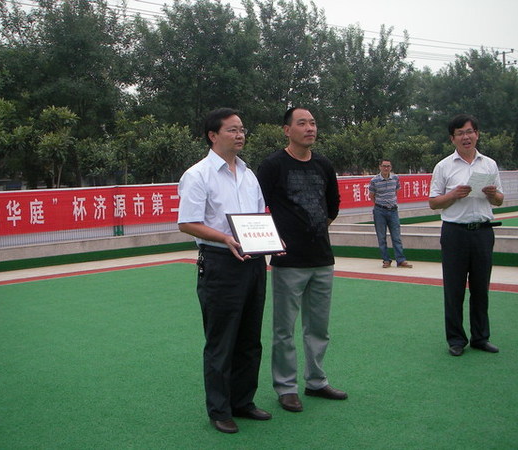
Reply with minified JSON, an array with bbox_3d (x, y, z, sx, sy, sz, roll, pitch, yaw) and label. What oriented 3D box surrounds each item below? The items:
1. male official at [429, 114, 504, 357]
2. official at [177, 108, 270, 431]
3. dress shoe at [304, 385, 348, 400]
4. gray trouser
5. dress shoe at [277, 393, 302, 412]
[{"bbox_3d":[1.584,0.073,5.076,0.550,1.770,0.420,-3,3,-3],"label":"male official"},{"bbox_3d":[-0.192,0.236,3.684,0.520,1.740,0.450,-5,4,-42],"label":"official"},{"bbox_3d":[0.411,1.009,4.075,0.285,0.110,0.105,-1,3,28],"label":"dress shoe"},{"bbox_3d":[0.259,0.567,3.992,0.410,0.910,0.310,-4,3,-29],"label":"gray trouser"},{"bbox_3d":[0.167,1.024,3.941,0.105,0.110,0.285,-4,3,-24],"label":"dress shoe"}]

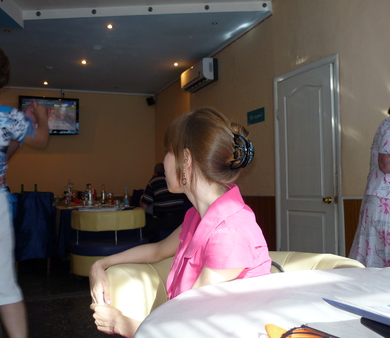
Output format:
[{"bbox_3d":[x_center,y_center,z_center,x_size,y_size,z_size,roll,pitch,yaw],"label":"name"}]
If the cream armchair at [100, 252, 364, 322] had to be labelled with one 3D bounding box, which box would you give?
[{"bbox_3d":[0.148,0.760,1.650,0.880,0.780,0.720,0,-3,-7],"label":"cream armchair"}]

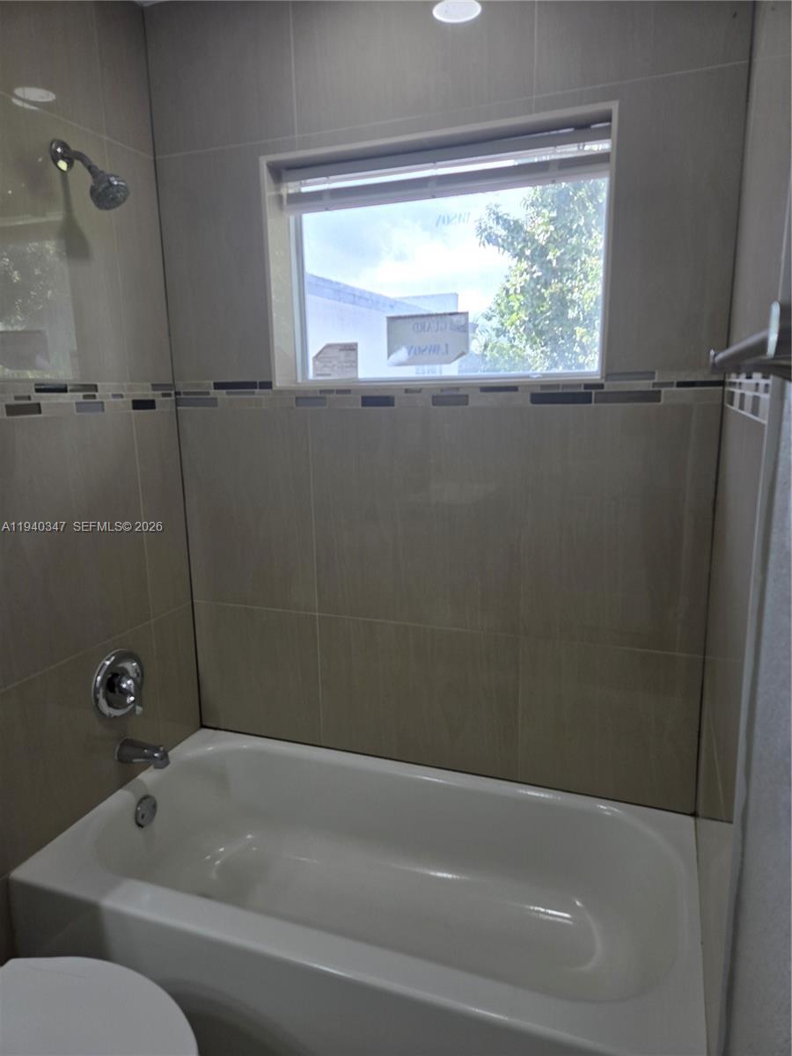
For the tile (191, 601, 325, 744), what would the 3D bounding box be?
[{"bbox_3d":[-0.439,0.461,2.225,0.450,0.437,0.015,3,12,21],"label":"tile"}]

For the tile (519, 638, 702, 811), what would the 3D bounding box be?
[{"bbox_3d":[0.555,0.515,1.853,0.455,0.435,0.015,3,12,21],"label":"tile"}]

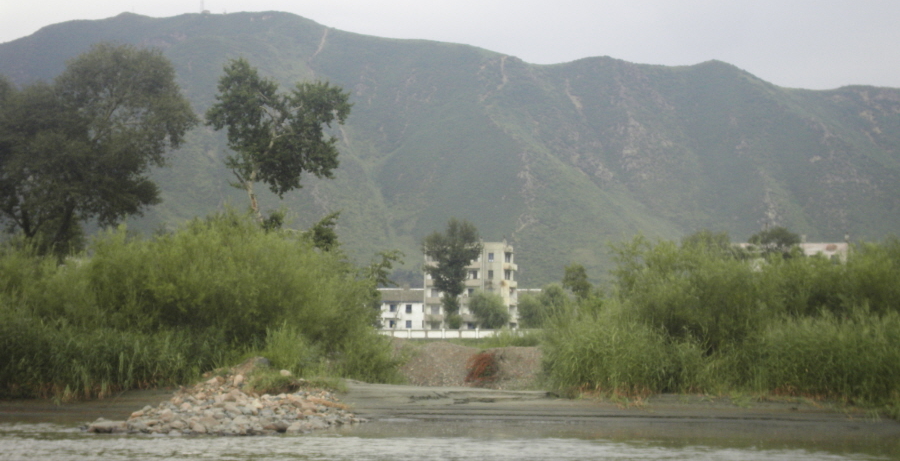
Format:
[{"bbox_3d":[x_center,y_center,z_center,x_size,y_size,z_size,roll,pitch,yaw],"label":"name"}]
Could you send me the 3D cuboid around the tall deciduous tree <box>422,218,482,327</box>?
[{"bbox_3d":[0.375,7.125,312.000,9.000,18.000,9.000,0,-3,0],"label":"tall deciduous tree"}]

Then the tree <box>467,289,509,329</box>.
[{"bbox_3d":[5.925,12.525,312.000,6.300,7.400,6.300,0,-3,0],"label":"tree"}]

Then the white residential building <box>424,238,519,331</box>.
[{"bbox_3d":[3.442,9.486,333.000,14.600,15.700,12.000,0,-3,5],"label":"white residential building"}]

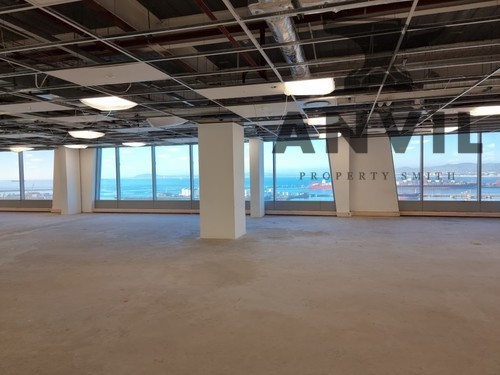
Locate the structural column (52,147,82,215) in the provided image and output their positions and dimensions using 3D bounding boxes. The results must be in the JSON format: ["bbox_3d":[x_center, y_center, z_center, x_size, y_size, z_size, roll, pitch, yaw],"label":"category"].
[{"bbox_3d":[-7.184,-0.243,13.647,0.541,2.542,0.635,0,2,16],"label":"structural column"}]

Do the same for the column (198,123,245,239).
[{"bbox_3d":[-0.616,-0.140,7.938,0.789,2.532,0.765,0,2,16],"label":"column"}]

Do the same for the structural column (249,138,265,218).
[{"bbox_3d":[0.225,-0.294,11.530,0.323,2.542,0.496,0,2,16],"label":"structural column"}]

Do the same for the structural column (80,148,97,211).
[{"bbox_3d":[-6.472,-0.262,13.974,0.566,2.532,0.298,0,2,16],"label":"structural column"}]

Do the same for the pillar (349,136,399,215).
[{"bbox_3d":[4.524,-0.406,12.738,1.720,2.885,0.420,0,2,16],"label":"pillar"}]

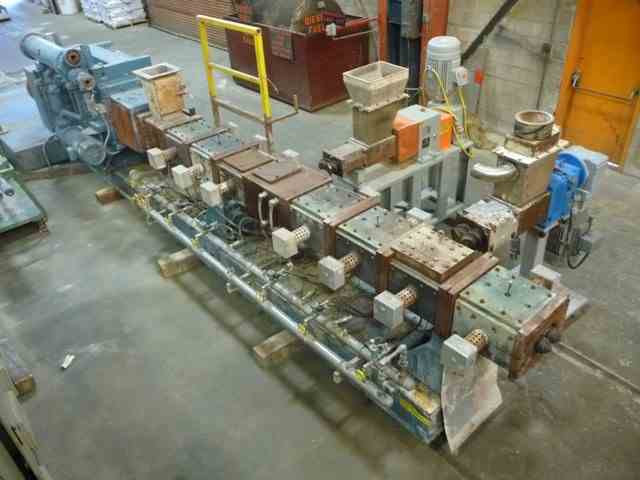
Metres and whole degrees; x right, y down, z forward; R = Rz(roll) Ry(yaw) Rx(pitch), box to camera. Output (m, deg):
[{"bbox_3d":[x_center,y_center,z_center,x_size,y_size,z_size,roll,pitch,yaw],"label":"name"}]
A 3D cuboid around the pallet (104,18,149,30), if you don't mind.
[{"bbox_3d":[-6.117,-6.847,16.294,1.180,0.140,1.060,-26,40,-29],"label":"pallet"}]

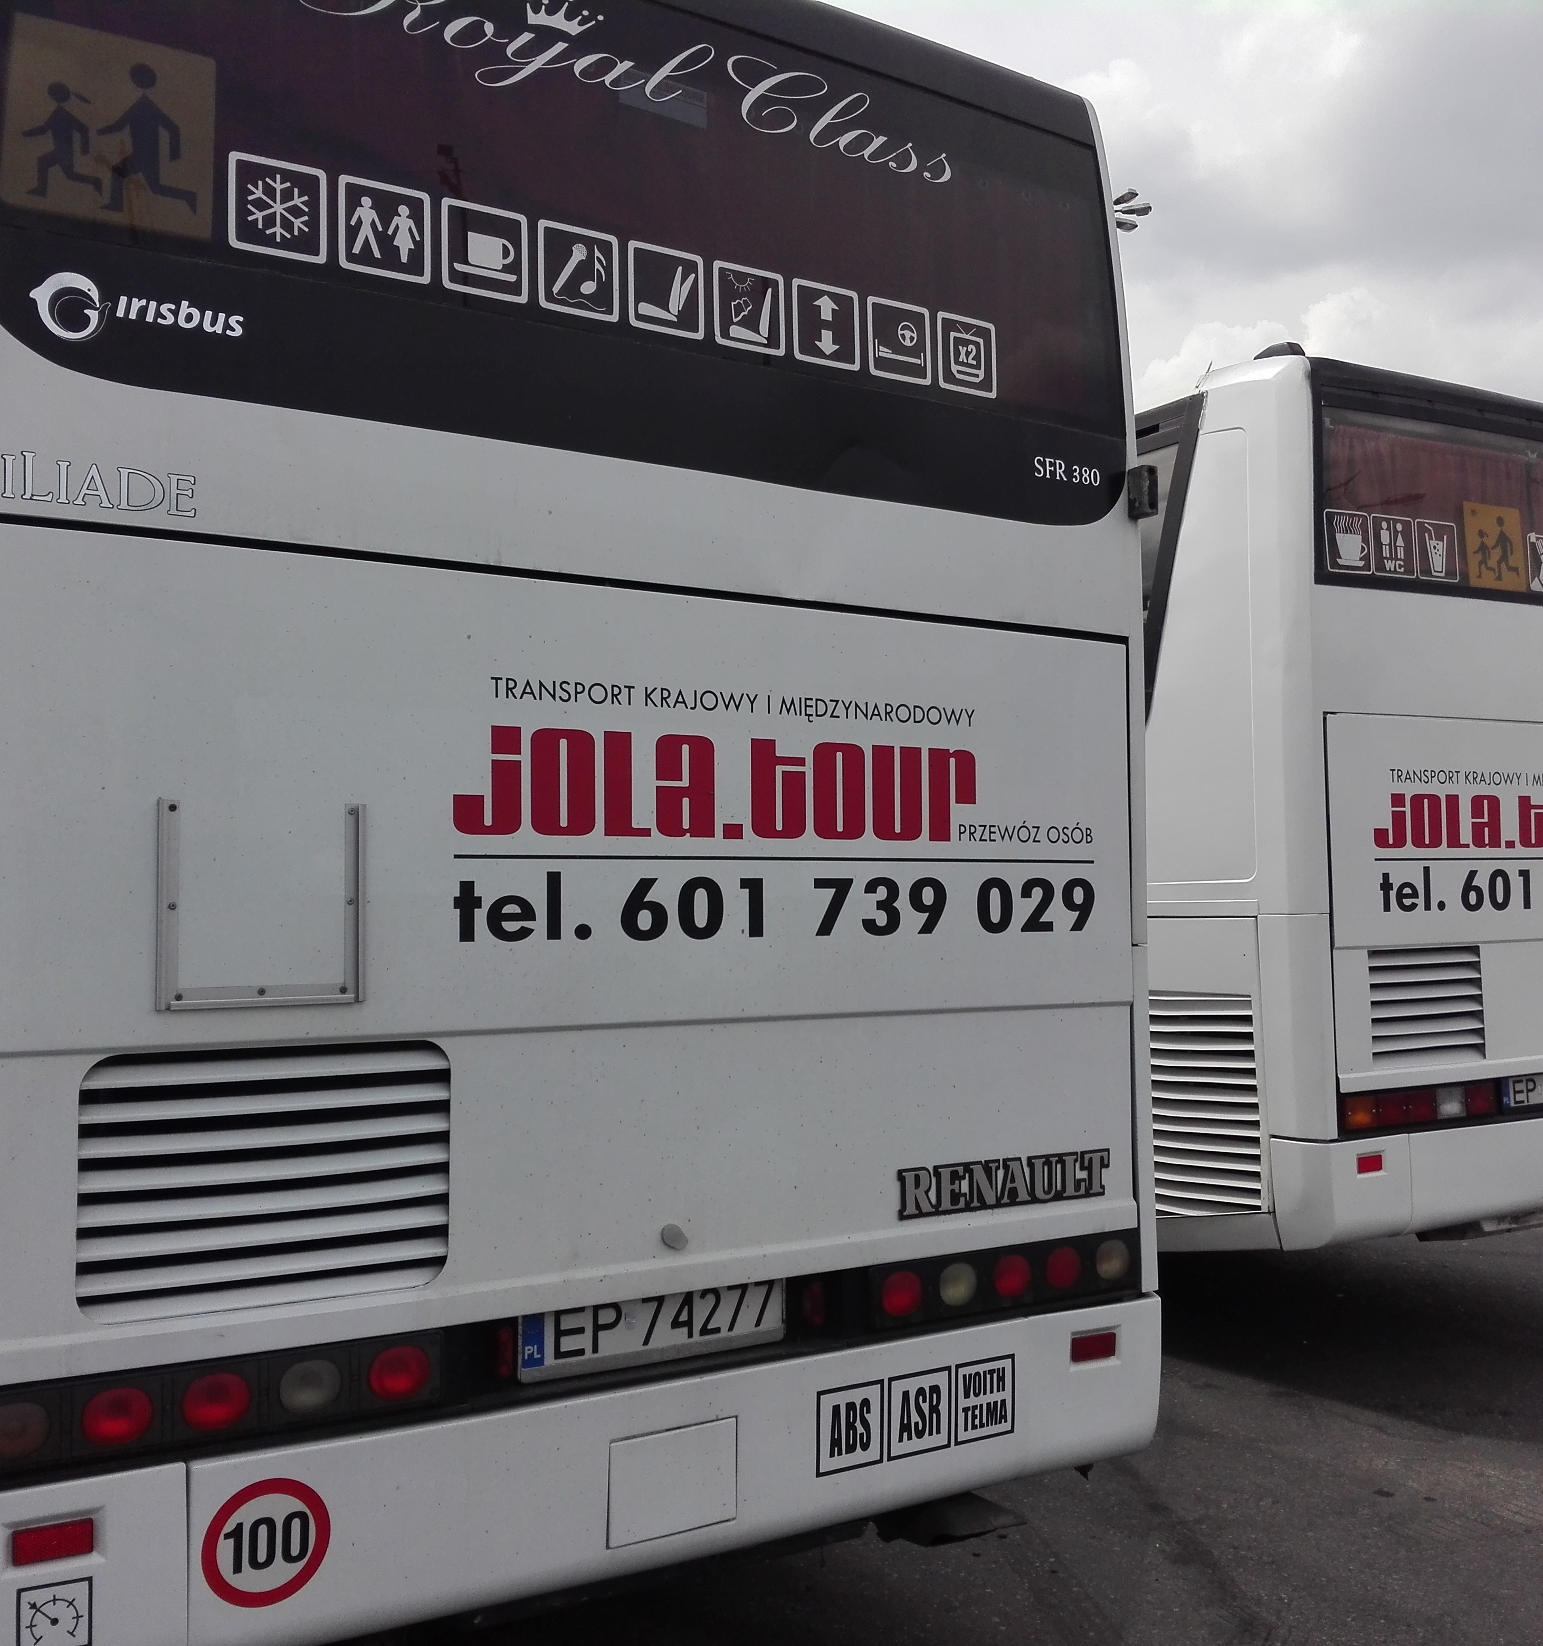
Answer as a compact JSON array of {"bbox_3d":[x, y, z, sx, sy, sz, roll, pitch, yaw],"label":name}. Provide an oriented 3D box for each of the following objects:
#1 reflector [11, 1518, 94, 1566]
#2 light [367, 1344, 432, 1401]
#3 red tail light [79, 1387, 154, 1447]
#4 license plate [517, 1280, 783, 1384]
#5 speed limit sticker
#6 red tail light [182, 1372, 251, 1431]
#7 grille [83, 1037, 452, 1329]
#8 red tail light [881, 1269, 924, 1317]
[{"bbox_3d":[-1.014,1.016,2.420,0.112,0.047,0.012,1,-3,-30],"label":"reflector"},{"bbox_3d":[-0.581,0.865,2.688,0.100,0.085,0.030,2,-4,-32],"label":"light"},{"bbox_3d":[-0.941,0.857,2.471,0.099,0.084,0.030,1,-3,-31],"label":"red tail light"},{"bbox_3d":[-0.195,0.870,2.984,0.525,0.125,0.020,2,-4,-33],"label":"license plate"},{"bbox_3d":[-0.755,1.081,2.570,0.195,0.190,0.005,2,-3,-31],"label":"speed limit sticker"},{"bbox_3d":[-0.822,0.860,2.542,0.100,0.085,0.030,2,-3,-31],"label":"red tail light"},{"bbox_3d":[-0.761,0.538,2.611,0.560,0.385,0.030,2,-3,-31],"label":"grille"},{"bbox_3d":[0.248,0.887,3.221,0.099,0.085,0.030,2,-4,-34],"label":"red tail light"}]

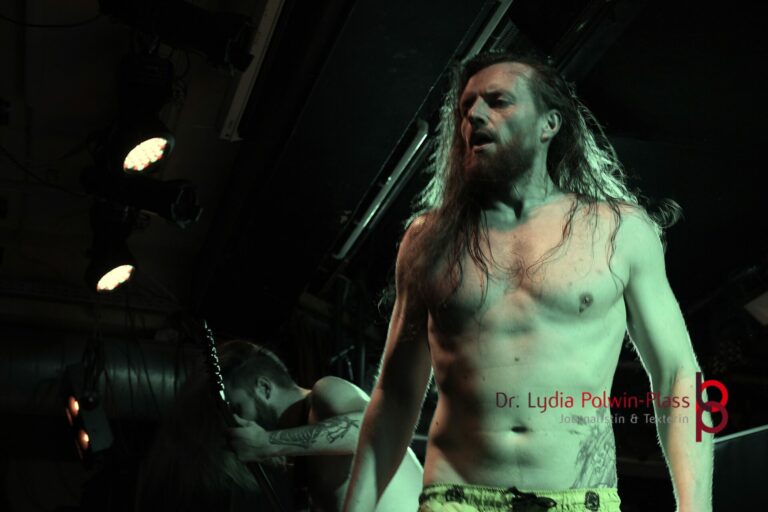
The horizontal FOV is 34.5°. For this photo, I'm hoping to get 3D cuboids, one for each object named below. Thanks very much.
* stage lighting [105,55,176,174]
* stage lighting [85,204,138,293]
[{"bbox_3d":[-0.872,-0.509,4.450,0.240,0.380,0.240,3,-23,-7],"label":"stage lighting"},{"bbox_3d":[-1.178,-0.045,5.350,0.240,0.380,0.240,3,-23,-7],"label":"stage lighting"}]

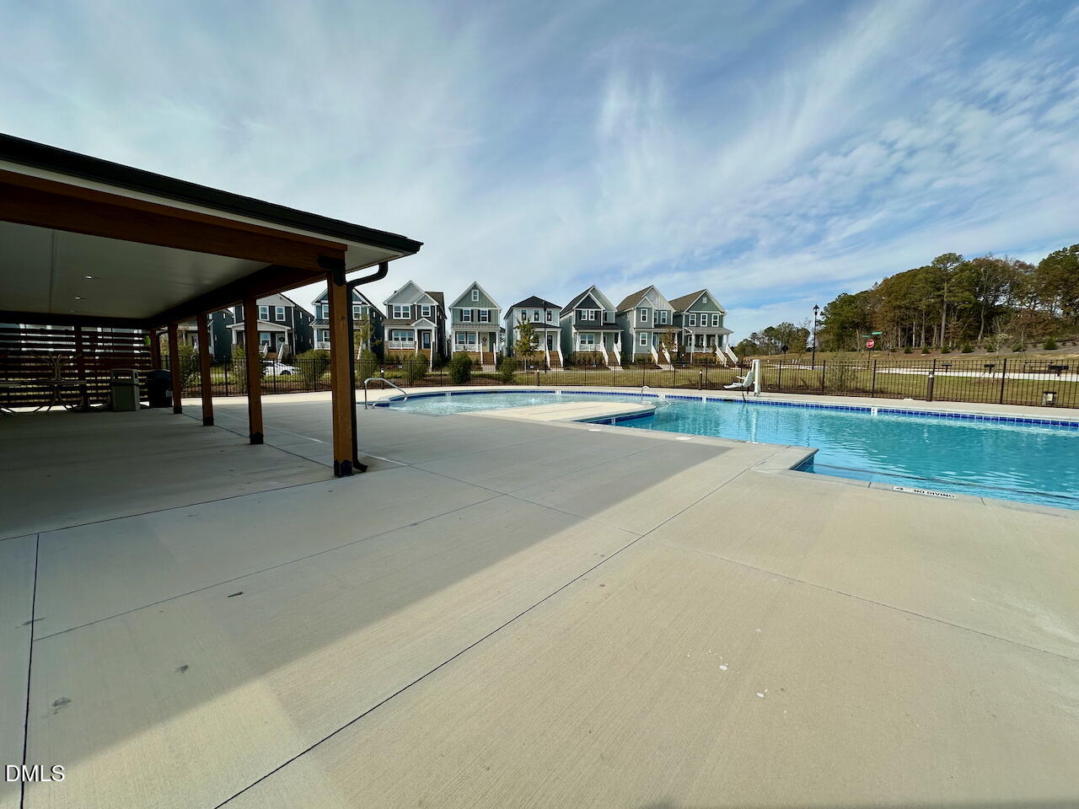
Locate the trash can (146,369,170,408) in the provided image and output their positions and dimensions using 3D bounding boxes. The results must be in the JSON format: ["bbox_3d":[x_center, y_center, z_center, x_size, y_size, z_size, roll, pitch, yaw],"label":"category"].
[{"bbox_3d":[-10.938,-0.442,12.563,0.530,1.070,0.510,5,6,41],"label":"trash can"}]

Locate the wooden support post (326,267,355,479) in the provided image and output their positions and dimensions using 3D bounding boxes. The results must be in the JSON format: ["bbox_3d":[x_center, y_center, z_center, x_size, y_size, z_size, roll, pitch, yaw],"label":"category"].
[{"bbox_3d":[-2.195,-0.339,4.809,0.140,2.284,0.140,5,6,41],"label":"wooden support post"}]

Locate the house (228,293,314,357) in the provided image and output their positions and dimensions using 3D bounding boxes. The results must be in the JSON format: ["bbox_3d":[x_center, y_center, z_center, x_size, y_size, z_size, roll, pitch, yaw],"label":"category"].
[{"bbox_3d":[-33.410,-10.131,55.248,6.266,9.085,14.500,-1,5,-17],"label":"house"}]

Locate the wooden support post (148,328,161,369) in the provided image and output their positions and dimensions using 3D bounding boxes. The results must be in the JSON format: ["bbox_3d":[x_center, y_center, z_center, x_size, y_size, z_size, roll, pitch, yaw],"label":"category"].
[{"bbox_3d":[-11.251,-1.071,12.766,0.140,2.284,0.140,5,6,41],"label":"wooden support post"}]

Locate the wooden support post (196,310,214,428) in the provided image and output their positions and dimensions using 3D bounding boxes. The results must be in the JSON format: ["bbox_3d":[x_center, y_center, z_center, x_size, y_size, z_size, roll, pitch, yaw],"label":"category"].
[{"bbox_3d":[-6.723,-0.705,8.787,0.140,2.284,0.140,5,6,41],"label":"wooden support post"}]

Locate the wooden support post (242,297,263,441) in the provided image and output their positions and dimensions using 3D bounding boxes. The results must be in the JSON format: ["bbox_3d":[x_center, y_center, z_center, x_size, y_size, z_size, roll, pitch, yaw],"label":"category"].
[{"bbox_3d":[-4.459,-0.522,6.798,0.140,2.284,0.140,5,6,41],"label":"wooden support post"}]

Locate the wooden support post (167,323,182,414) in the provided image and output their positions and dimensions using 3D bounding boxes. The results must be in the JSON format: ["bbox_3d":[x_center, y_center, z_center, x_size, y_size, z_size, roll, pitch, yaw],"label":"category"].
[{"bbox_3d":[-8.987,-0.888,10.777,0.140,2.284,0.140,5,6,41],"label":"wooden support post"}]

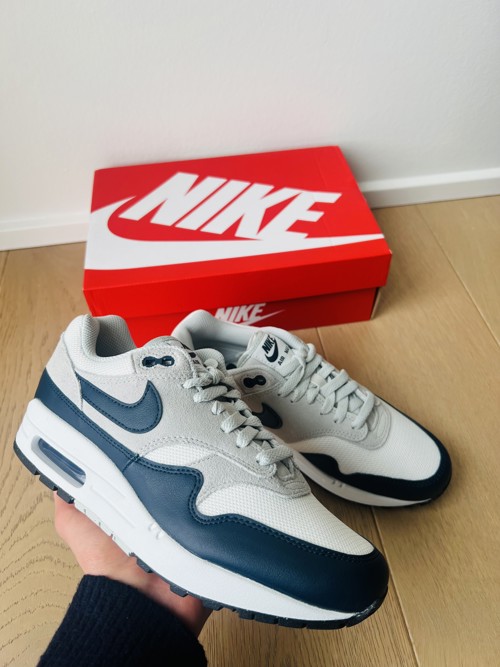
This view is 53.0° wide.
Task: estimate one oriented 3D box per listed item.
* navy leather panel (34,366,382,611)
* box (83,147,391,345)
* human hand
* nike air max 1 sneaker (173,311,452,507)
[{"bbox_3d":[-0.048,0.091,0.335,0.287,0.076,0.057,16,84,26],"label":"navy leather panel"},{"bbox_3d":[-0.024,-0.114,0.646,0.330,0.114,0.229,-7,49,-4],"label":"box"},{"bbox_3d":[-0.057,0.157,0.362,0.100,0.160,0.065,18,90,14],"label":"human hand"},{"bbox_3d":[0.056,0.062,0.485,0.293,0.126,0.108,20,53,18],"label":"nike air max 1 sneaker"}]

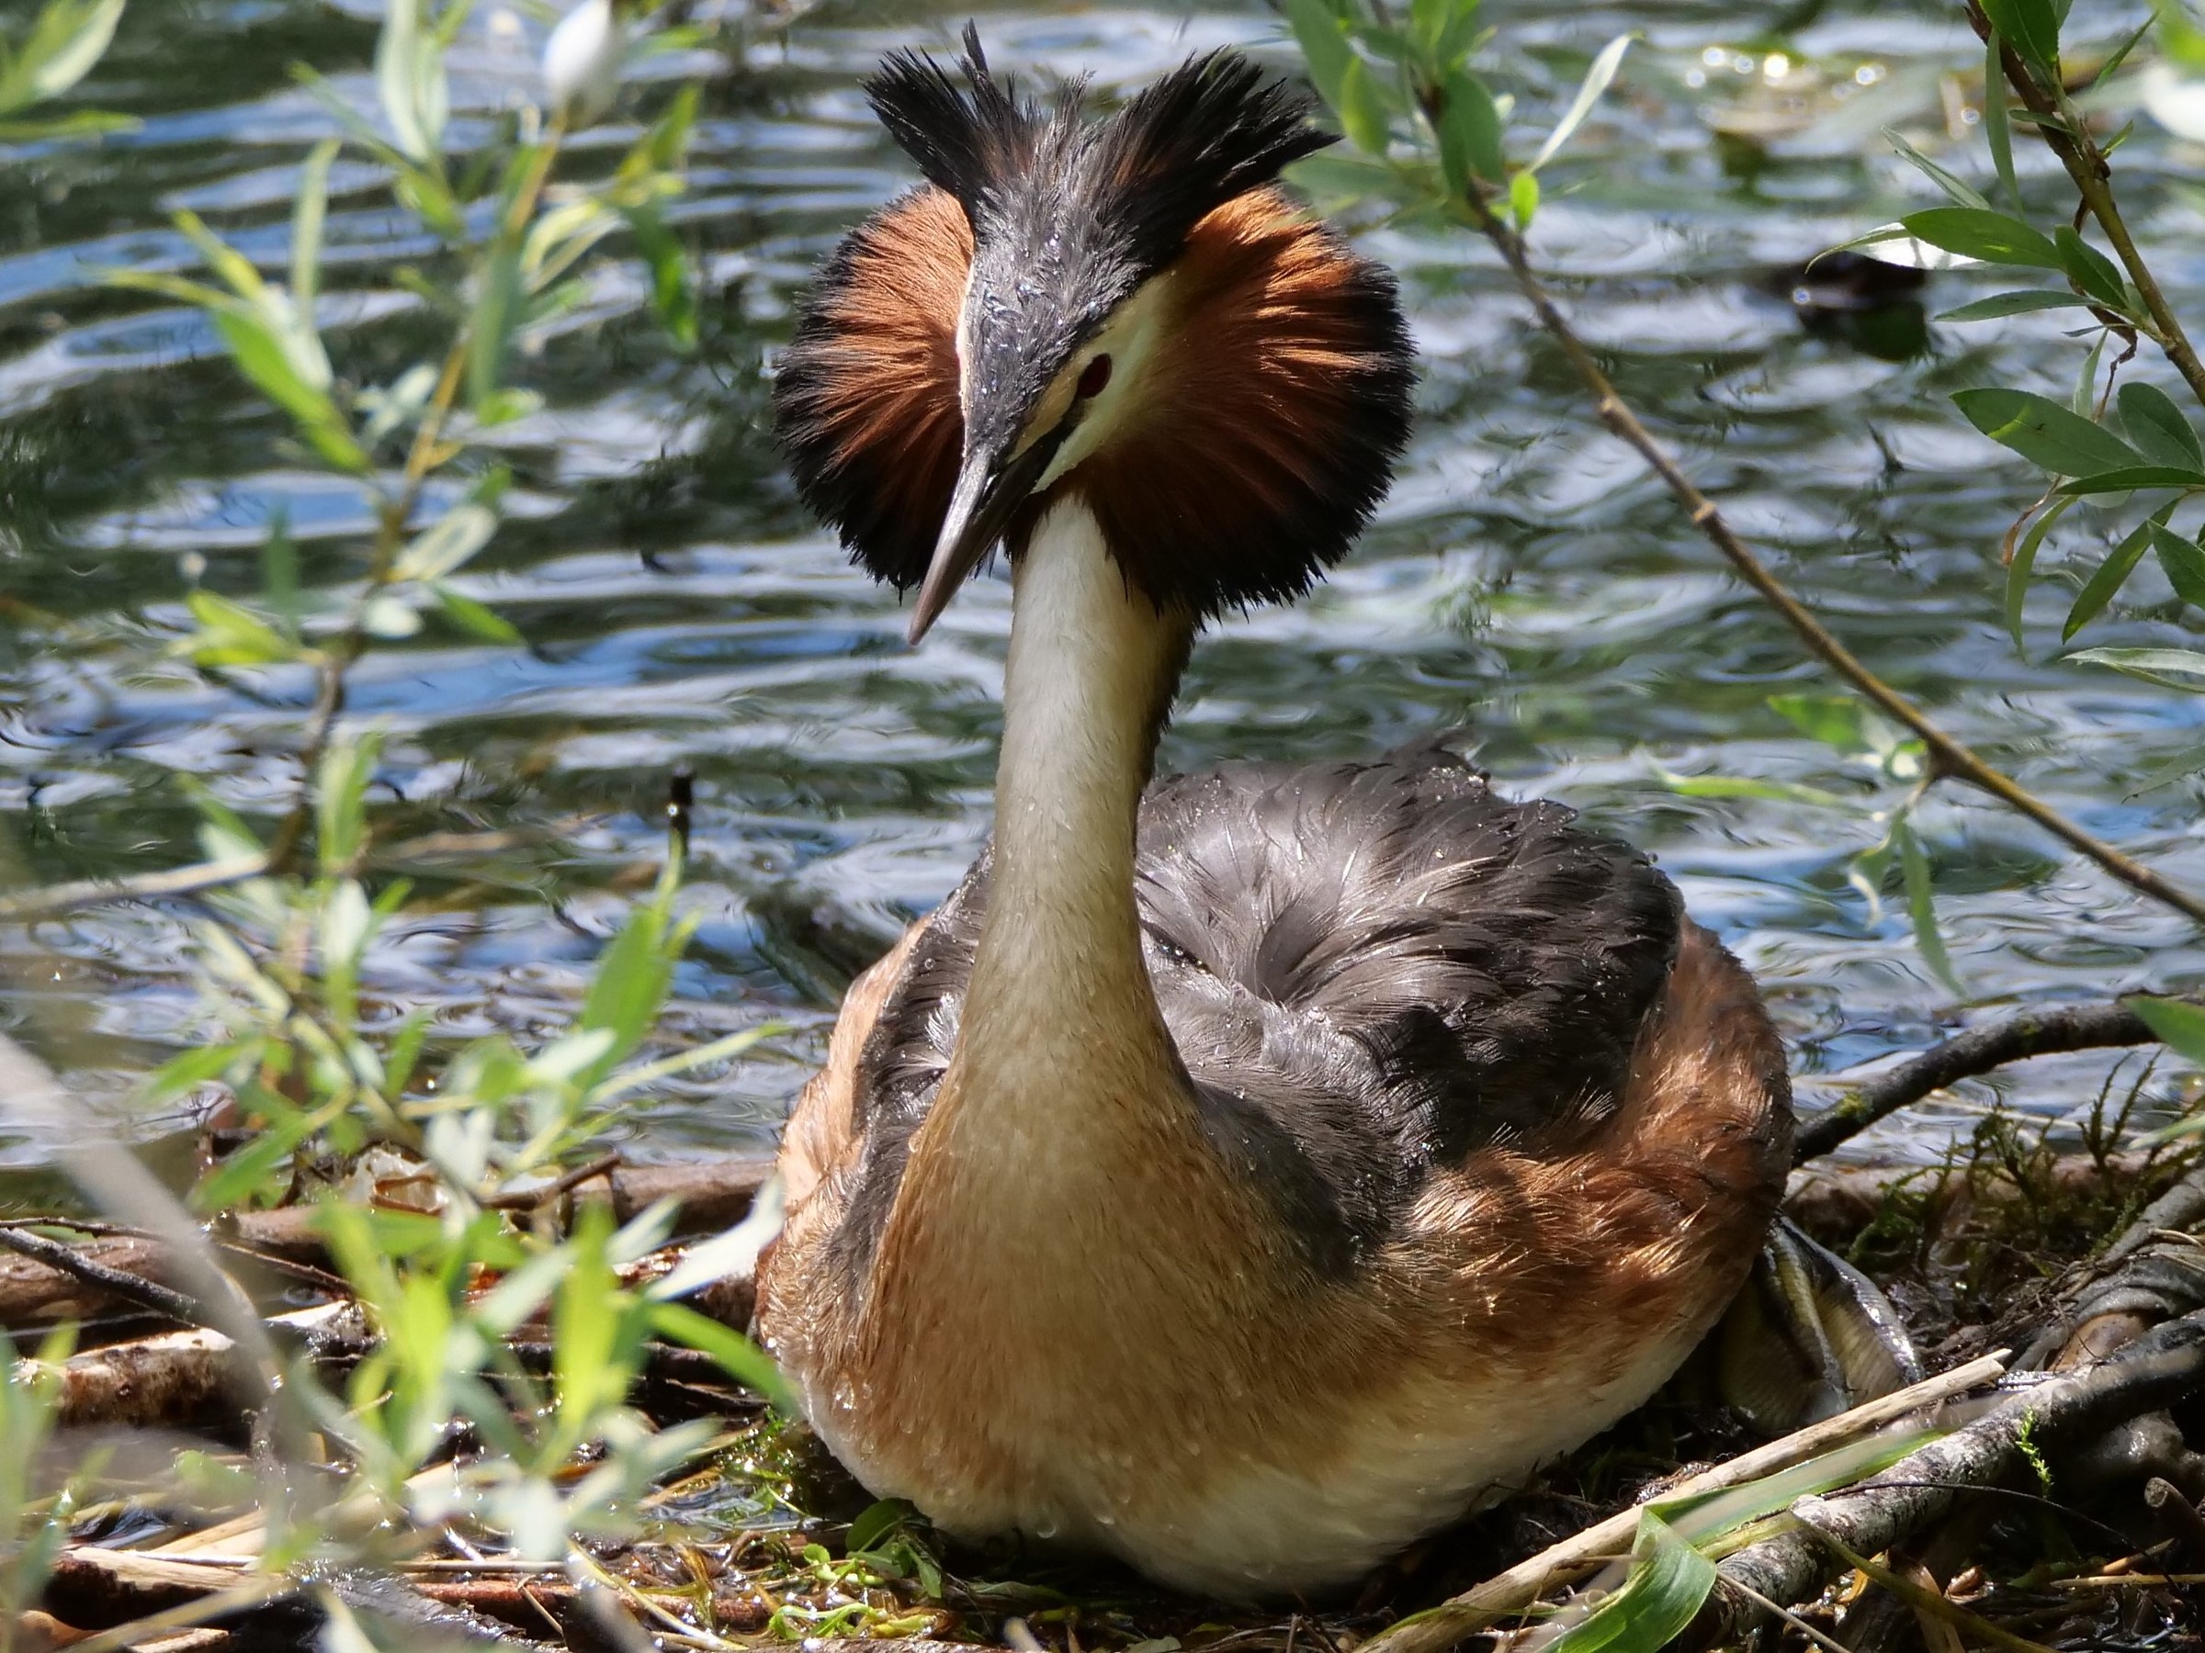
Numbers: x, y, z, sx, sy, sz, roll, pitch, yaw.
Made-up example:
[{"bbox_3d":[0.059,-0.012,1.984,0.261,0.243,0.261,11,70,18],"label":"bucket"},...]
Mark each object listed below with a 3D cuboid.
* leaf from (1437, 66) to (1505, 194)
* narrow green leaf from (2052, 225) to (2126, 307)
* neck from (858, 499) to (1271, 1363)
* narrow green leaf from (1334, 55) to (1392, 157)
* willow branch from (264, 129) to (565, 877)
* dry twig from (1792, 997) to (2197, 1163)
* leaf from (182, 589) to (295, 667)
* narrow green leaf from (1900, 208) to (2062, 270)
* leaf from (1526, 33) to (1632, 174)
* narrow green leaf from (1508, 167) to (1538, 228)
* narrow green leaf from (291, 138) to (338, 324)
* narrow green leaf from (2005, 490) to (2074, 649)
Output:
[{"bbox_3d":[0.074,-0.140,5.000,0.014,0.025,0.009,0,13,0],"label":"leaf"},{"bbox_3d":[0.189,-0.107,4.750,0.024,0.004,0.009,29,37,-15],"label":"narrow green leaf"},{"bbox_3d":[-0.007,0.020,4.800,0.075,0.165,0.075,0,13,0],"label":"neck"},{"bbox_3d":[0.050,-0.140,4.800,0.008,0.021,0.007,-12,-5,10],"label":"narrow green leaf"},{"bbox_3d":[-0.125,-0.059,4.500,0.055,0.138,0.050,0,13,0],"label":"willow branch"},{"bbox_3d":[0.179,0.051,5.000,0.083,0.034,0.030,0,13,0],"label":"dry twig"},{"bbox_3d":[-0.157,-0.036,4.500,0.021,0.015,0.012,0,13,0],"label":"leaf"},{"bbox_3d":[0.168,-0.112,4.750,0.034,0.004,0.011,14,50,-3],"label":"narrow green leaf"},{"bbox_3d":[0.093,-0.141,4.850,0.005,0.034,0.008,35,9,-12],"label":"leaf"},{"bbox_3d":[0.085,-0.126,5.000,0.006,0.013,0.005,0,13,0],"label":"narrow green leaf"},{"bbox_3d":[-0.140,-0.105,4.400,0.006,0.034,0.009,7,8,0],"label":"narrow green leaf"},{"bbox_3d":[0.179,-0.049,4.750,0.007,0.031,0.009,14,0,1],"label":"narrow green leaf"}]

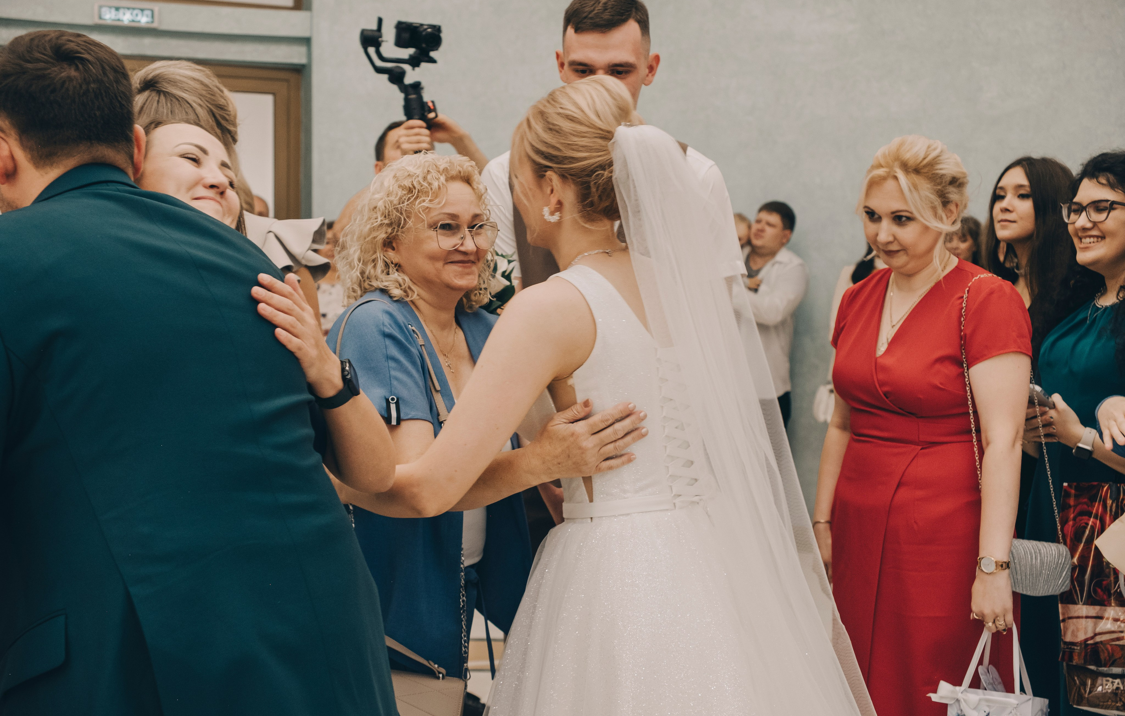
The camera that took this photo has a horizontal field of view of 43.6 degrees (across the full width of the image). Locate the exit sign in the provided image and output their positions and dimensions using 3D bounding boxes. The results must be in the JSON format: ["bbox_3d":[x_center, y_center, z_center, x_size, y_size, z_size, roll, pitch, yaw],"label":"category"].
[{"bbox_3d":[-2.100,-1.650,6.780,0.305,0.103,0.030,-1,3,-21],"label":"exit sign"}]

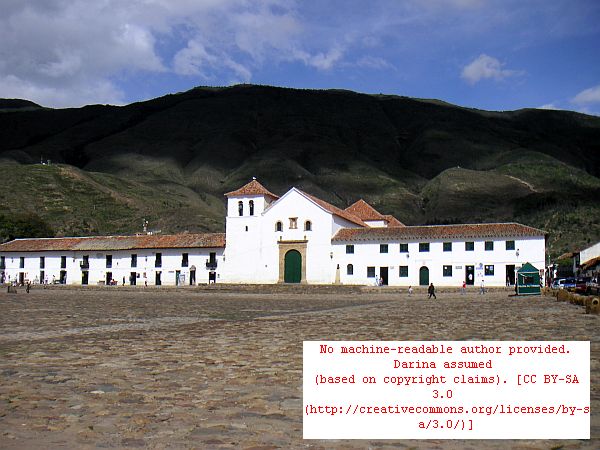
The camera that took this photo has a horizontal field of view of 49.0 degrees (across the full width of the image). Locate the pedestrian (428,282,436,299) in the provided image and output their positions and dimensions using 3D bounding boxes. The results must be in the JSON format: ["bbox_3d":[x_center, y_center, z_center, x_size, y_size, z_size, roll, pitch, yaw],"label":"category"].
[{"bbox_3d":[14.081,7.024,70.000,0.740,1.700,0.520,0,-5,0],"label":"pedestrian"}]

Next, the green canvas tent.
[{"bbox_3d":[26.433,6.219,76.000,2.500,3.700,2.500,-2,-5,18],"label":"green canvas tent"}]

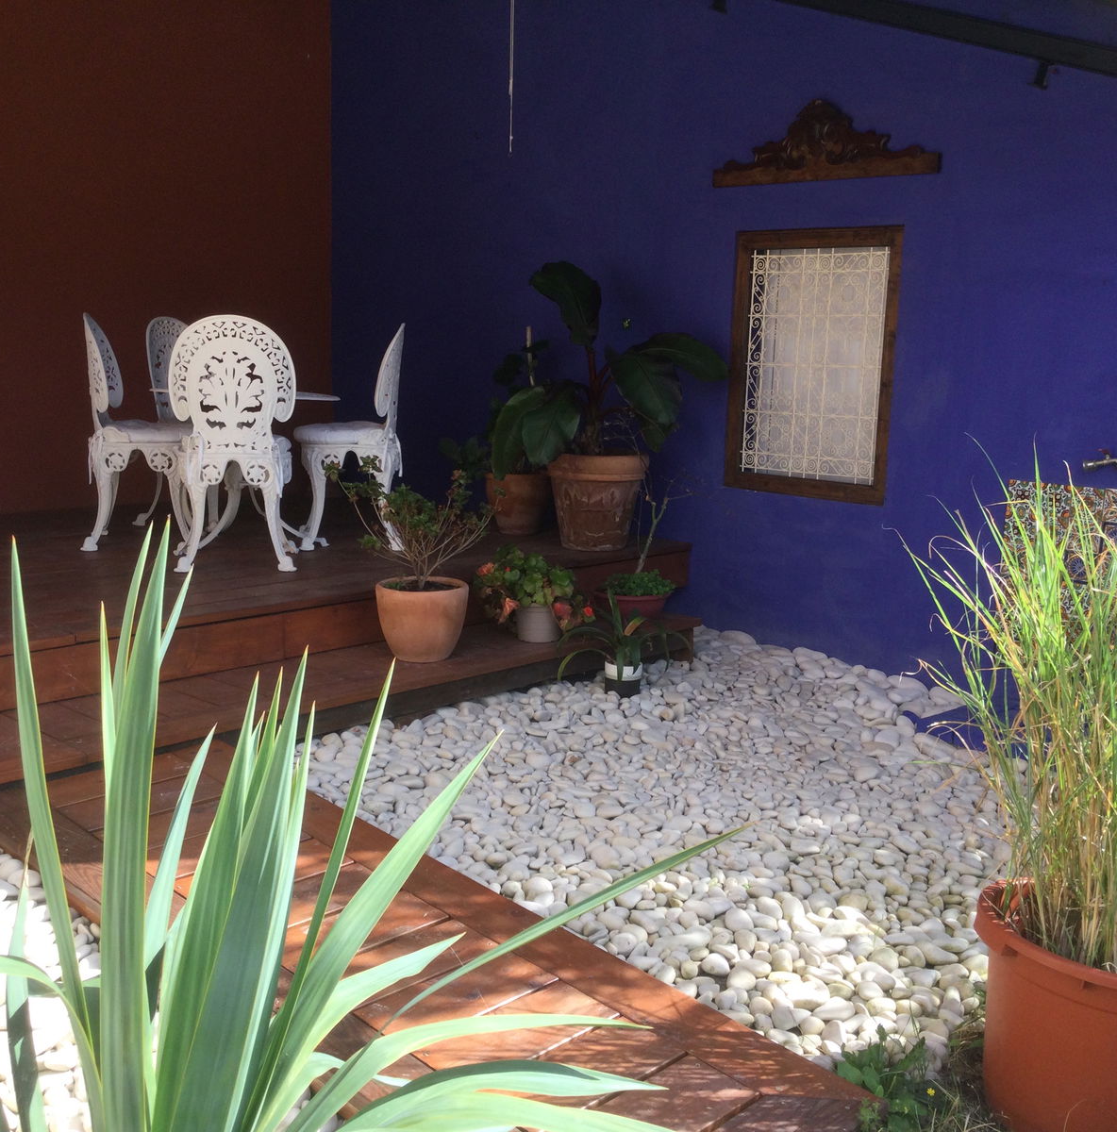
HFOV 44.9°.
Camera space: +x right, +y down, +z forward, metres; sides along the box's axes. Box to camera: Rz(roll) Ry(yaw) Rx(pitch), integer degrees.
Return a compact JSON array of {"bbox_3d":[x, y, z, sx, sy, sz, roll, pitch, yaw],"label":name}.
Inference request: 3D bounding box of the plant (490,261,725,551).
[{"bbox_3d":[0.129,-0.627,5.330,0.840,1.125,0.660,11,13,42],"label":"plant"}]

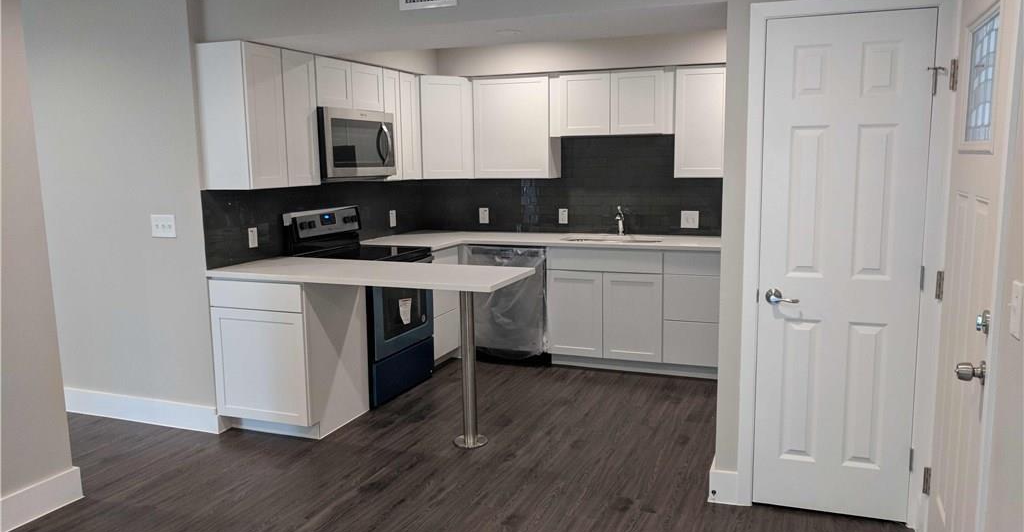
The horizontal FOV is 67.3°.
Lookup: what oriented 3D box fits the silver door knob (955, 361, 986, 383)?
[{"bbox_3d":[1.298,0.300,2.179,0.072,0.066,0.066,2,9,21],"label":"silver door knob"}]

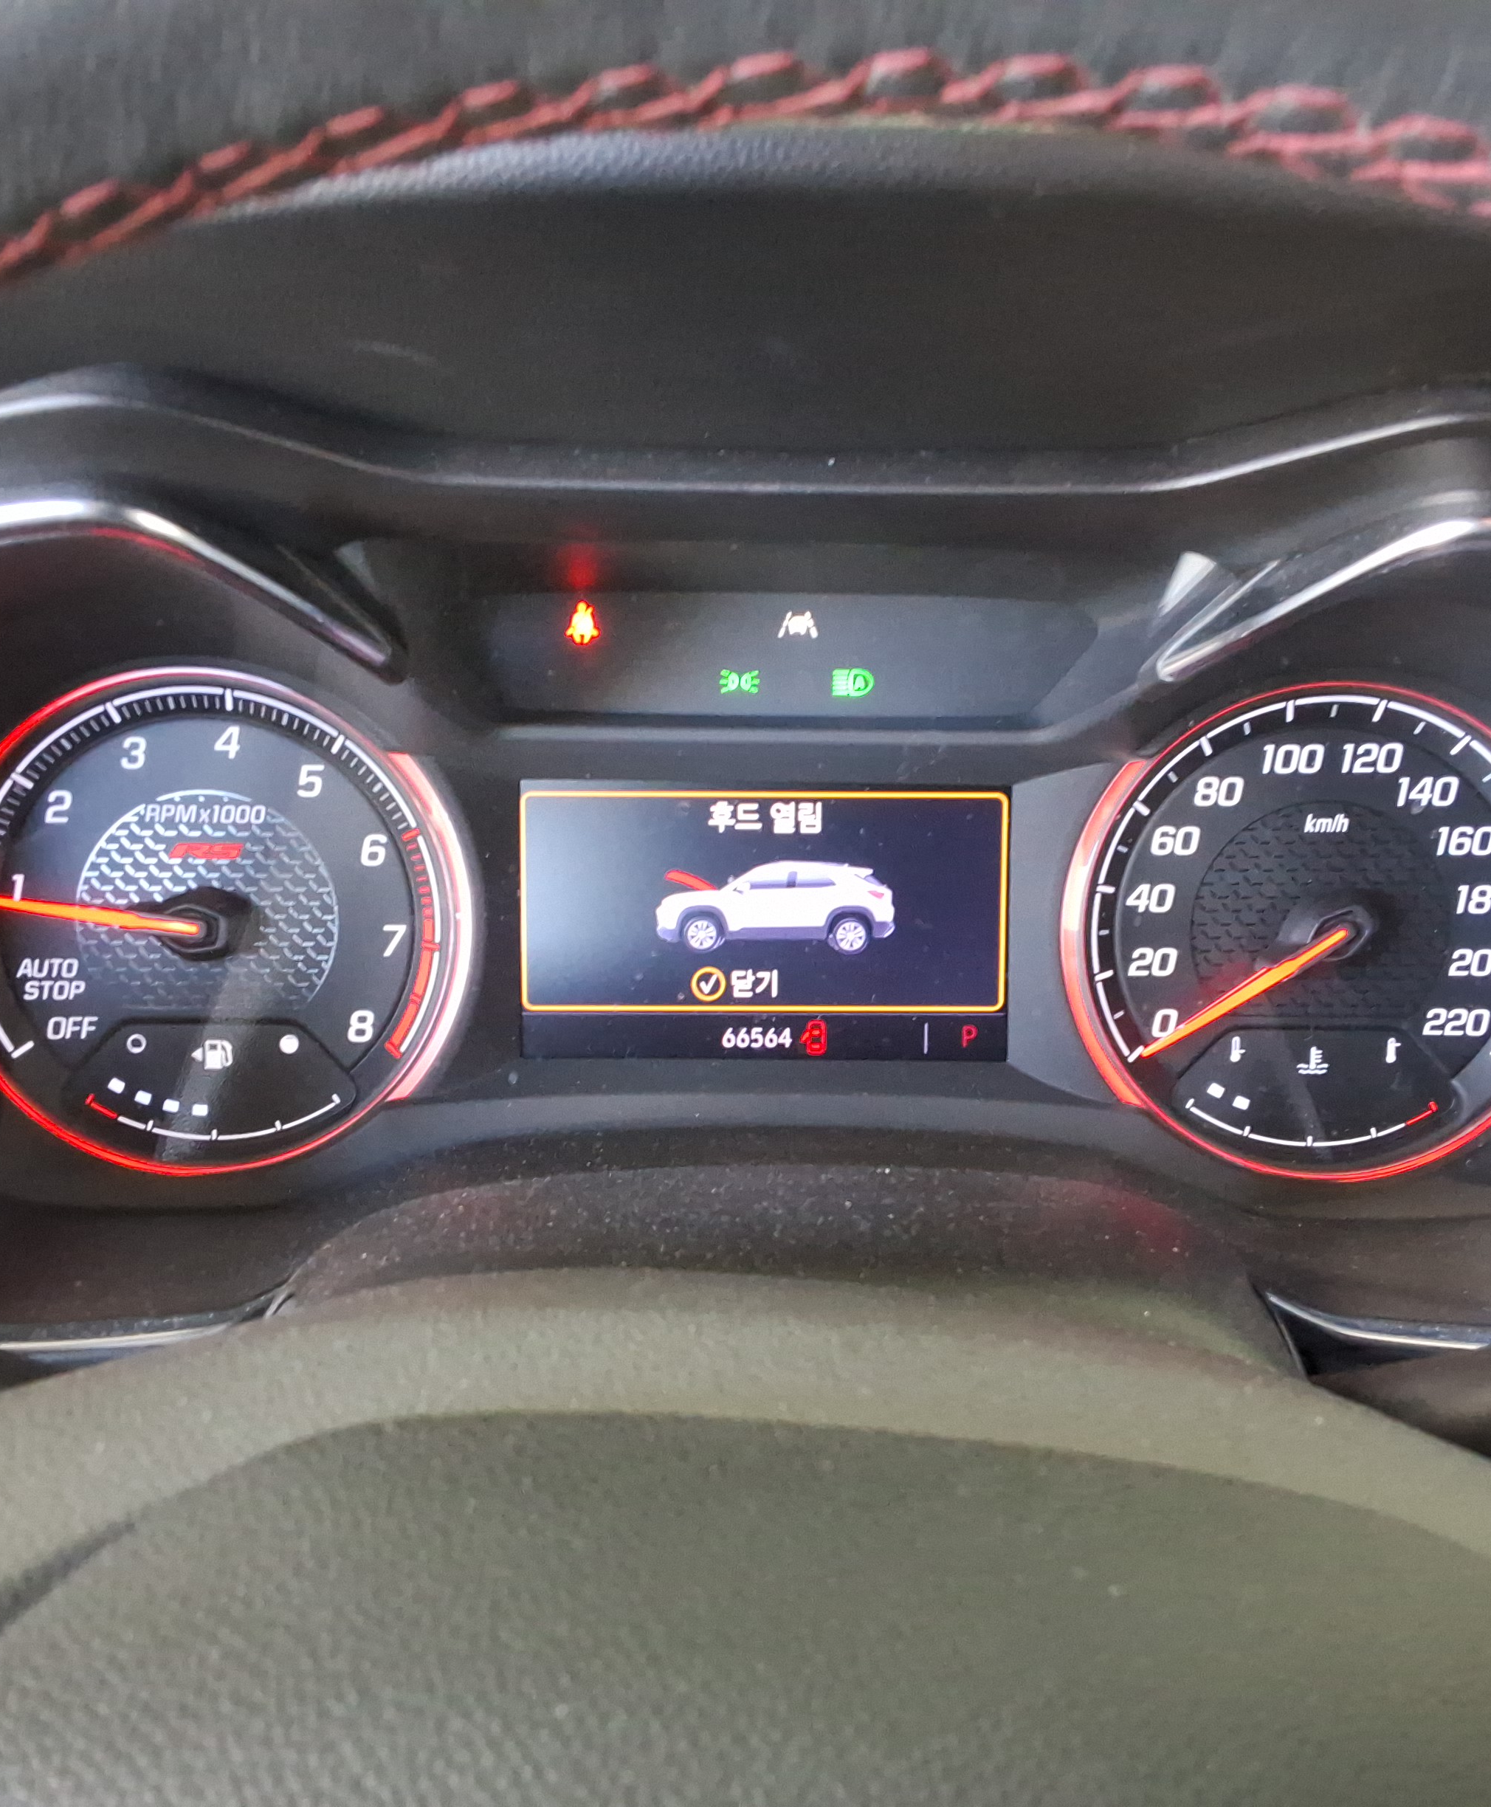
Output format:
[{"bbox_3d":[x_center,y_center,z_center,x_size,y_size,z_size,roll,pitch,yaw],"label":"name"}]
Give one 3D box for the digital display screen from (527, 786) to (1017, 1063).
[{"bbox_3d":[0.004,0.003,0.378,0.094,0.053,0.010,0,7,-1],"label":"digital display screen"}]

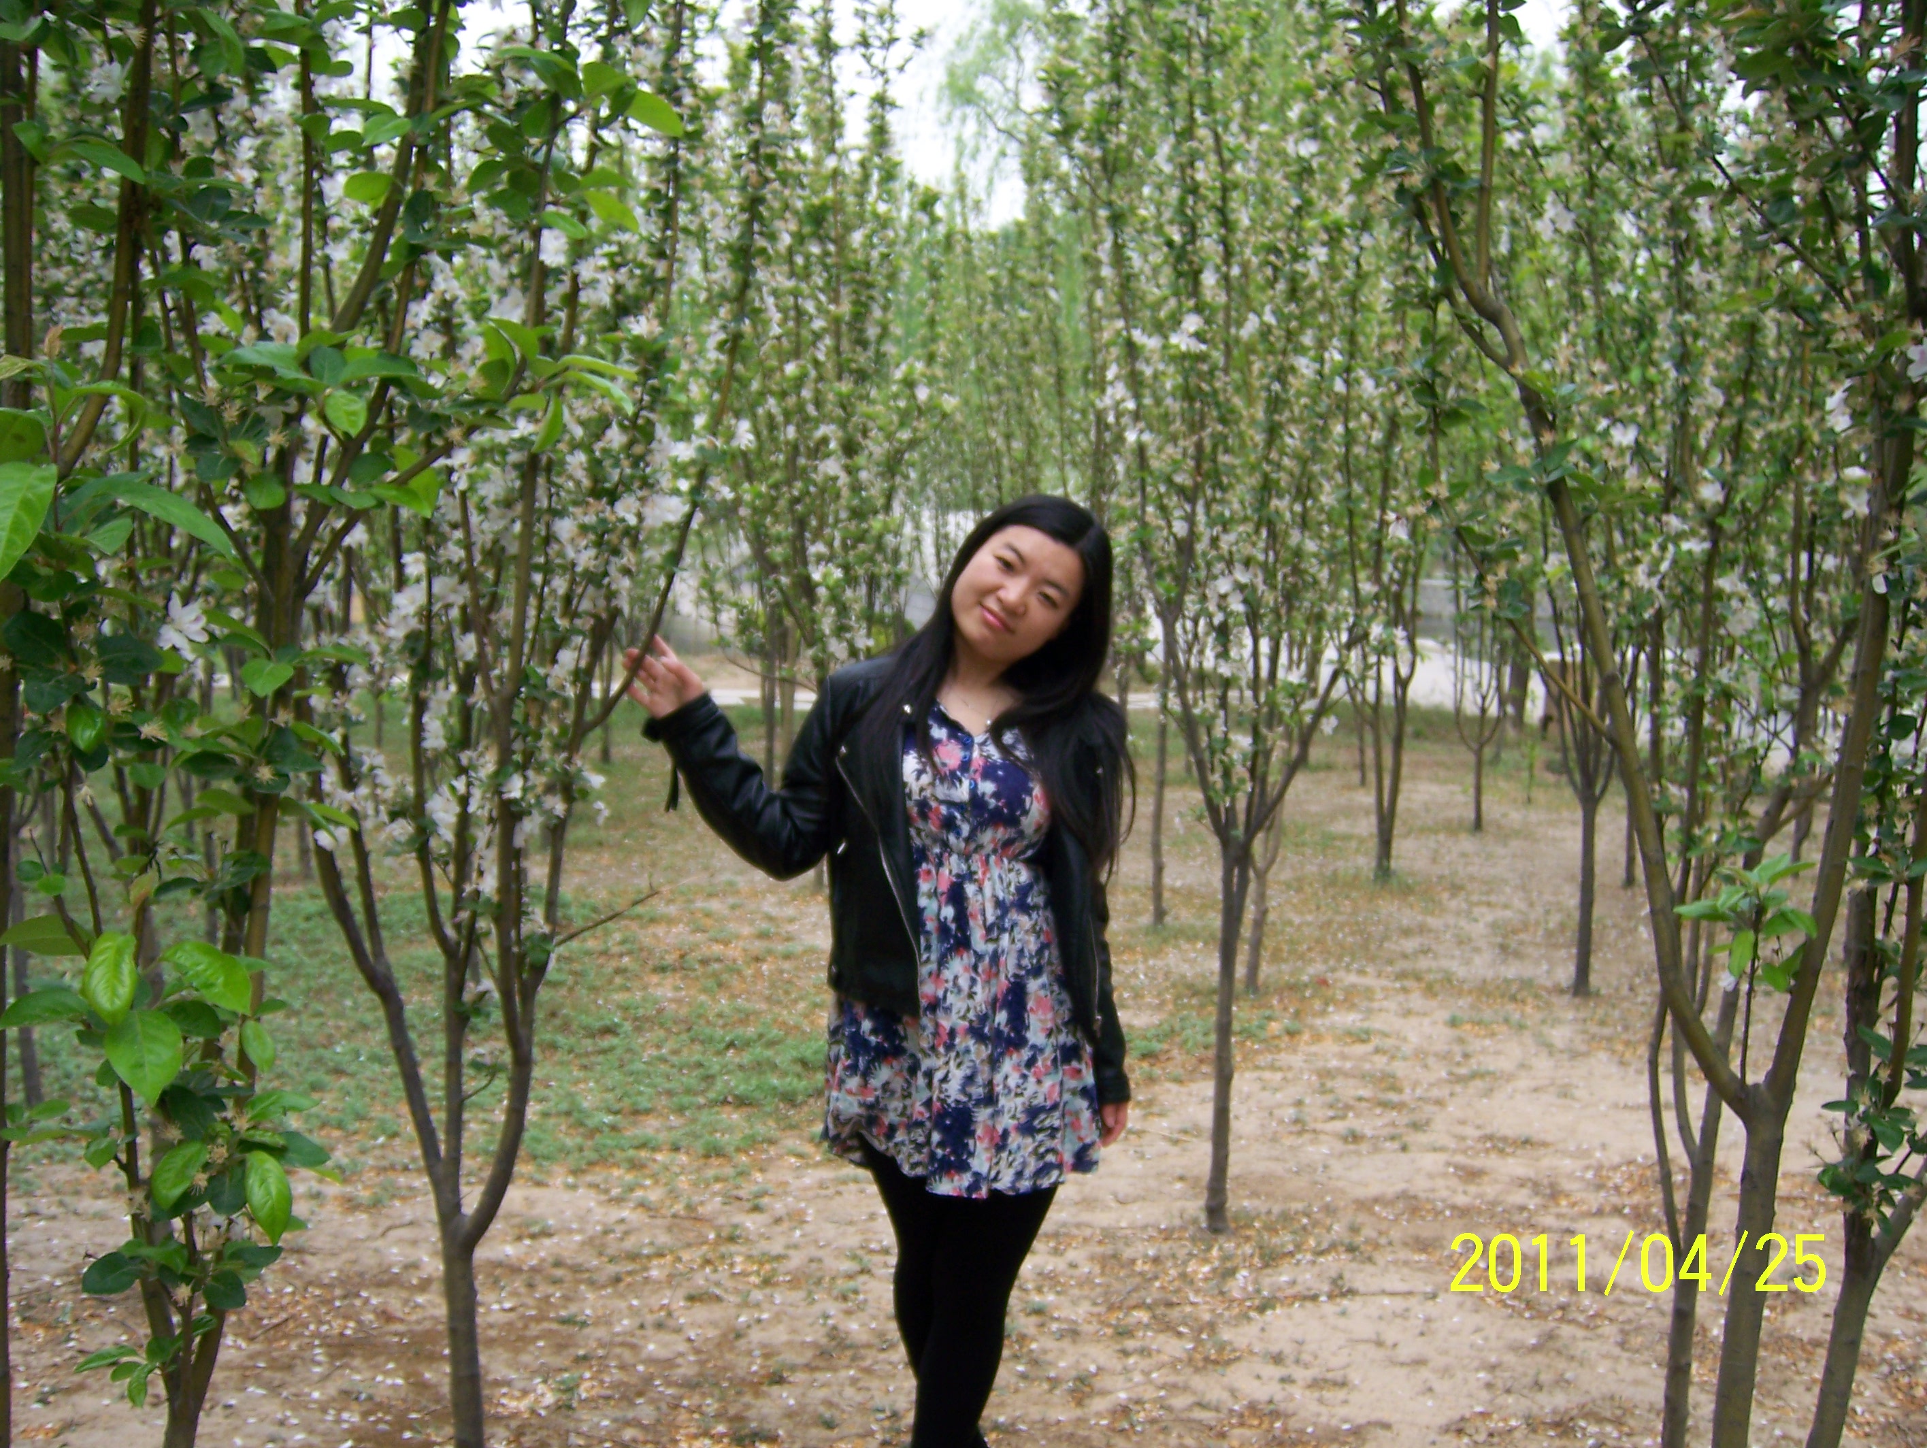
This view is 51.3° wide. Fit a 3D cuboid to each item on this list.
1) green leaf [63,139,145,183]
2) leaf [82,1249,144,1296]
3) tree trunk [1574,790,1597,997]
[{"bbox_3d":[-0.685,-0.449,1.600,0.063,0.034,0.032,0,2,0],"label":"green leaf"},{"bbox_3d":[-0.688,0.444,1.620,0.048,0.037,0.030,0,2,0],"label":"leaf"},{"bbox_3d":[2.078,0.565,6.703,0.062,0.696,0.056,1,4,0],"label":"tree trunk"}]

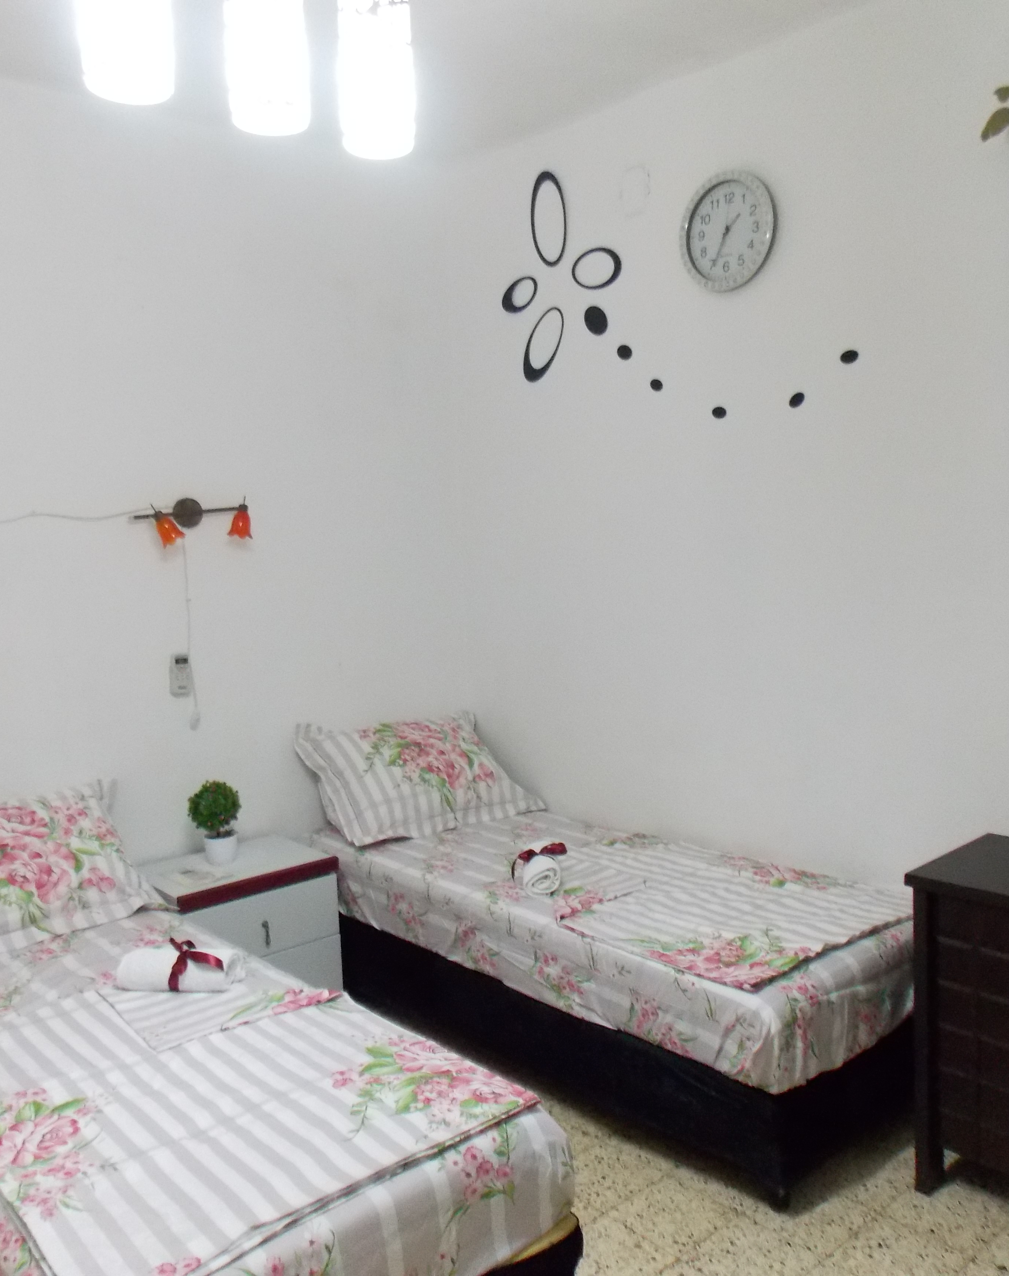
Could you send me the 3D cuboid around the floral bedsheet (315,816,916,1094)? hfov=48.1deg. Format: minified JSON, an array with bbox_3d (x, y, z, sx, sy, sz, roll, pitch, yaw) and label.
[{"bbox_3d":[0.239,0.752,3.264,0.825,0.230,1.885,-8,8,-40],"label":"floral bedsheet"}]

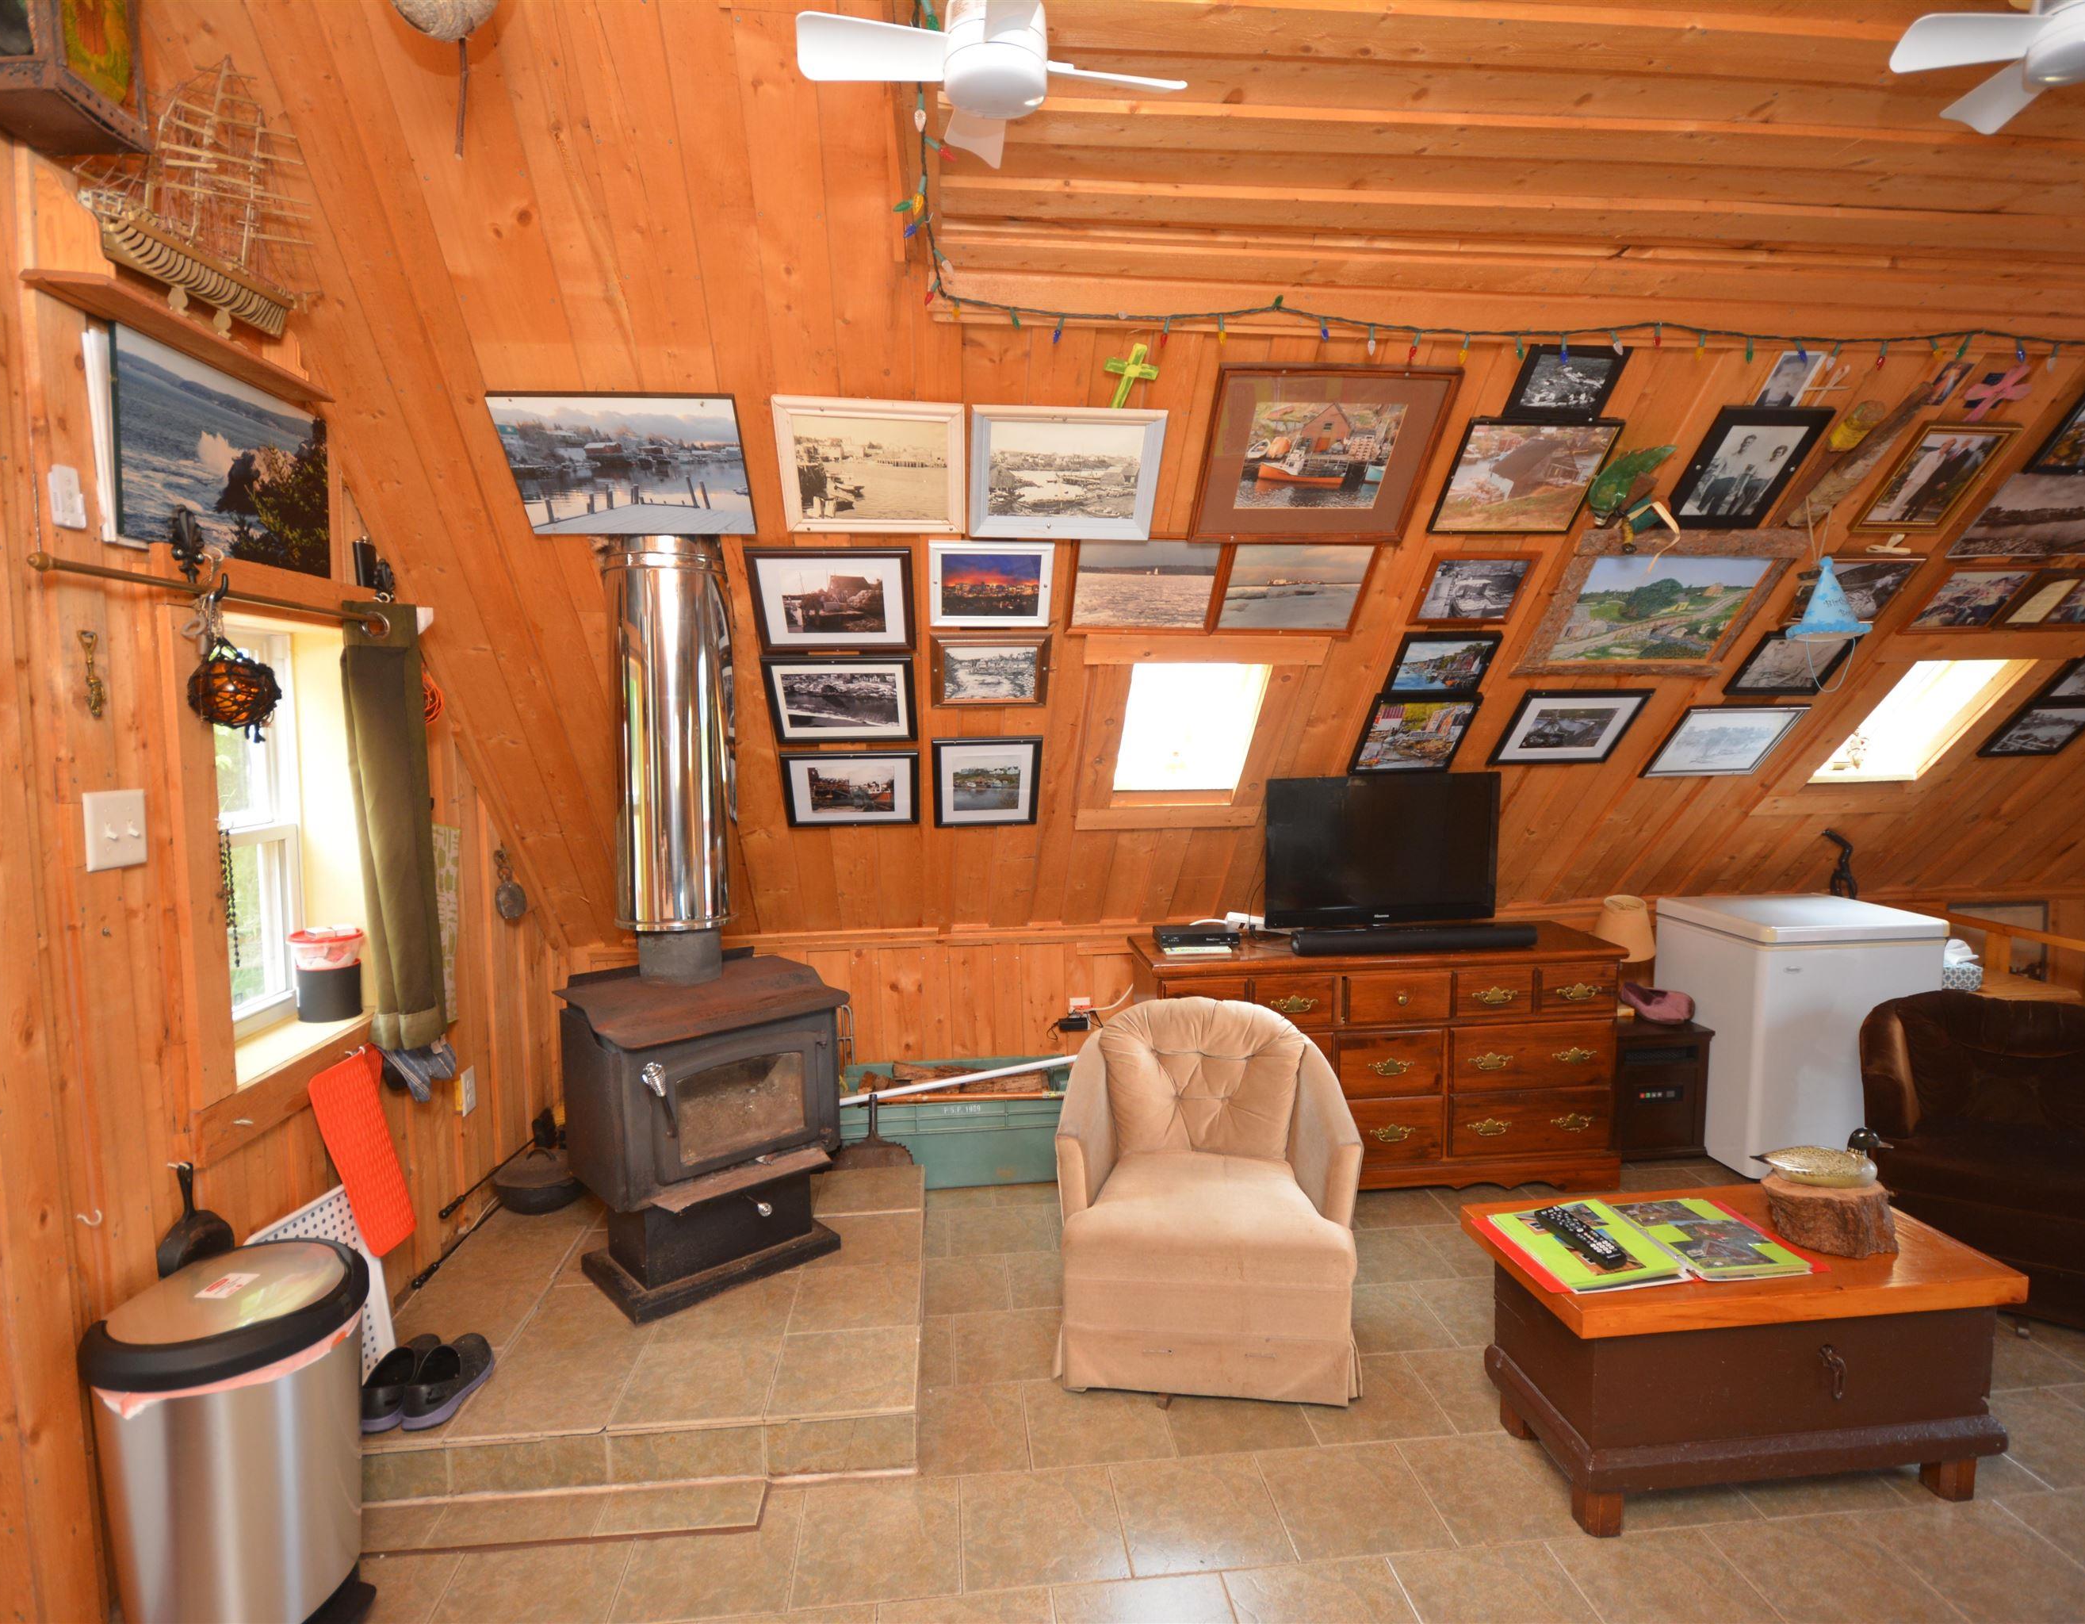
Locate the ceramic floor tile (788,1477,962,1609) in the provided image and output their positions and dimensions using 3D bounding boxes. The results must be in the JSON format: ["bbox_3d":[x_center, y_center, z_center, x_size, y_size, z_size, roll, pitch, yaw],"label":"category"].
[{"bbox_3d":[-0.306,1.374,2.039,0.301,0.010,0.301,-1,4,-6],"label":"ceramic floor tile"}]

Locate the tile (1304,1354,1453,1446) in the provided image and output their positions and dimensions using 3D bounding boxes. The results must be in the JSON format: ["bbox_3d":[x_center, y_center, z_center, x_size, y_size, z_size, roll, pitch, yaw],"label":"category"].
[{"bbox_3d":[0.712,1.297,2.385,0.300,0.010,0.300,-1,5,-5],"label":"tile"}]

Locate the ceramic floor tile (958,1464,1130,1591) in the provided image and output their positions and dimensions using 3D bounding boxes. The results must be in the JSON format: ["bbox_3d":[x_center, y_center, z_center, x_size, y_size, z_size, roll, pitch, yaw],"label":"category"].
[{"bbox_3d":[-0.002,1.334,2.020,0.300,0.010,0.300,-1,5,-5],"label":"ceramic floor tile"}]

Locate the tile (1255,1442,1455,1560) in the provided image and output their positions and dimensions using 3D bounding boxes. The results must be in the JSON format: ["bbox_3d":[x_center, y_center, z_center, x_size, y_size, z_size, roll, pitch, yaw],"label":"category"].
[{"bbox_3d":[0.607,1.357,2.135,0.301,0.010,0.301,-1,4,-6],"label":"tile"}]

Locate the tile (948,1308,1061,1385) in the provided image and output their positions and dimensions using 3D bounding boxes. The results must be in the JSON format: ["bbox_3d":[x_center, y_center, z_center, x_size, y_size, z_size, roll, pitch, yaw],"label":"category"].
[{"bbox_3d":[-0.060,1.292,2.615,0.300,0.010,0.300,-1,5,-5],"label":"tile"}]

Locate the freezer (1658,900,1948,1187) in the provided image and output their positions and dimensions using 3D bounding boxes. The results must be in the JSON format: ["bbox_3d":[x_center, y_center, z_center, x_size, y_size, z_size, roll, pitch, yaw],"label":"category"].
[{"bbox_3d":[2.658,0.774,3.875,0.663,0.845,0.596,-1,4,-6],"label":"freezer"}]

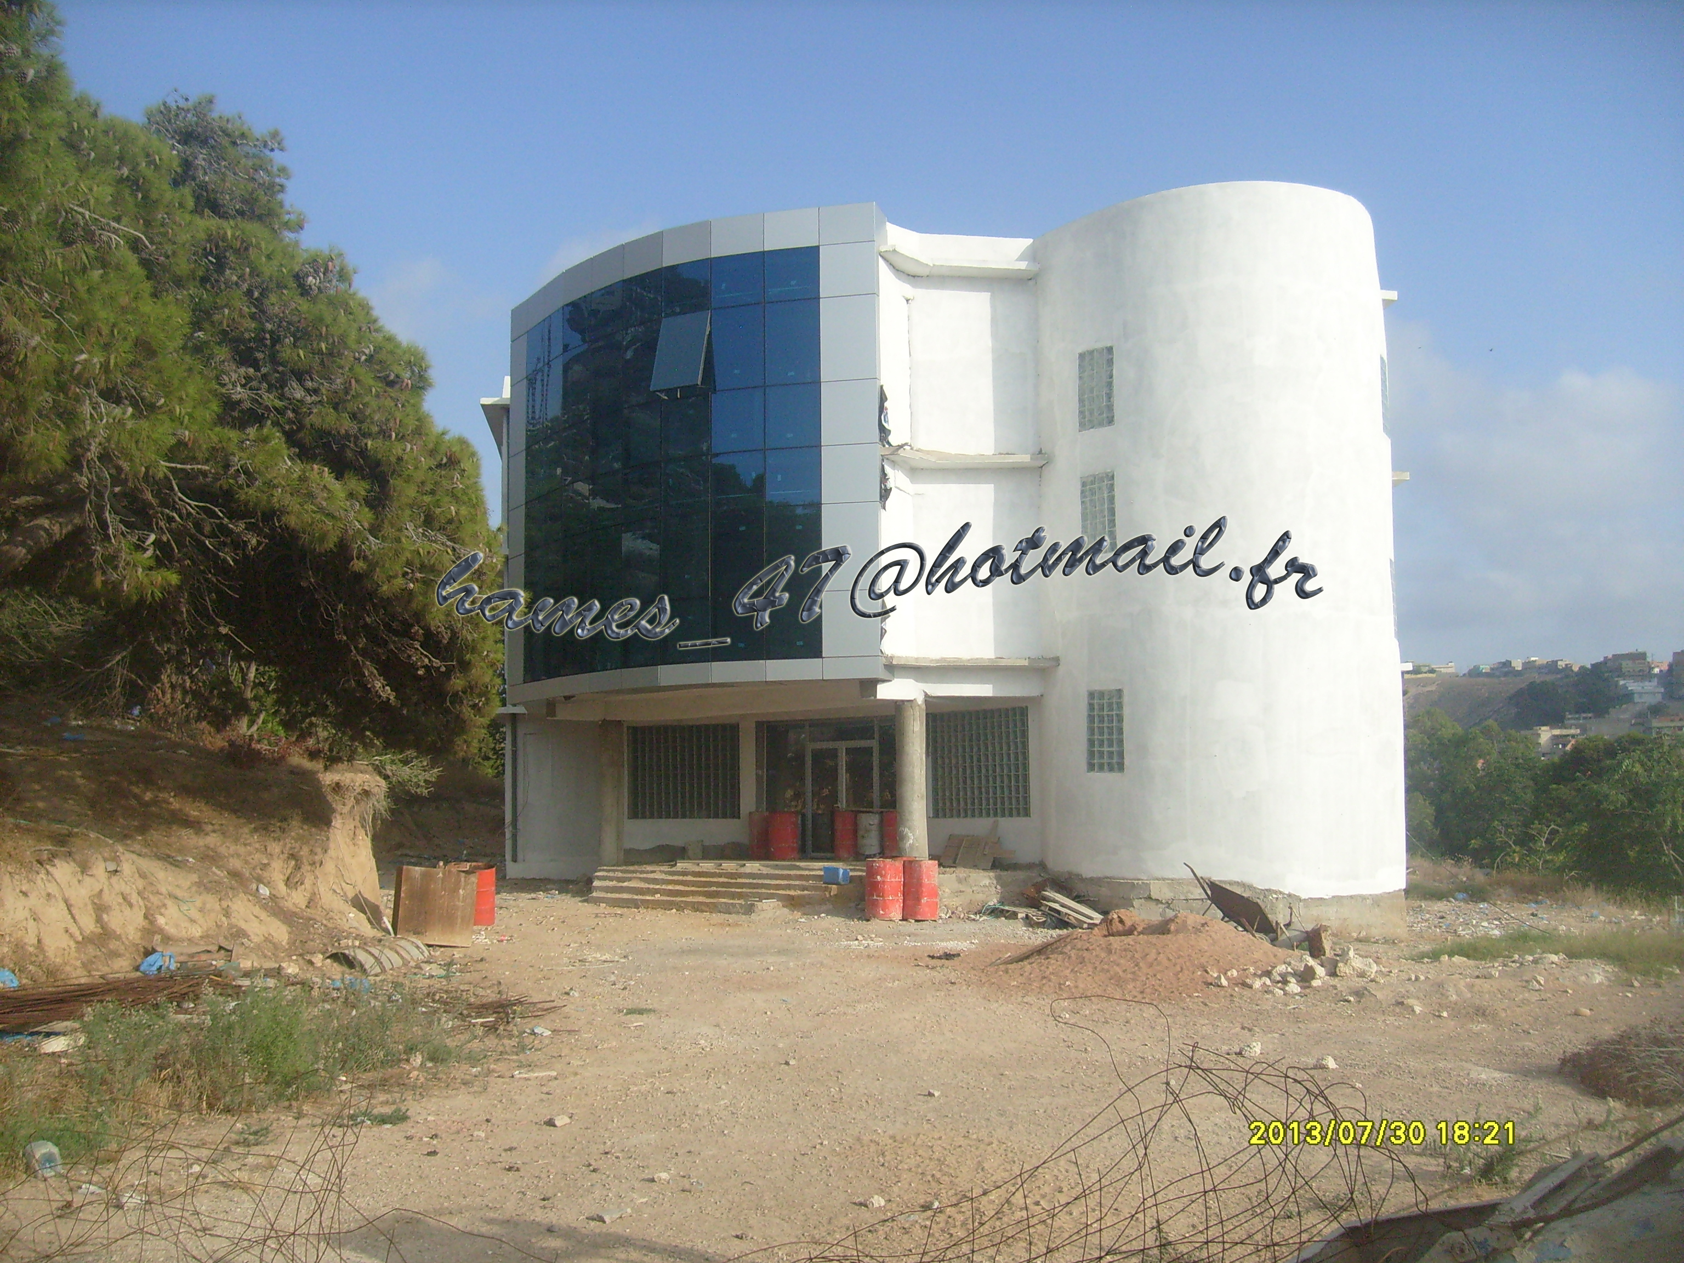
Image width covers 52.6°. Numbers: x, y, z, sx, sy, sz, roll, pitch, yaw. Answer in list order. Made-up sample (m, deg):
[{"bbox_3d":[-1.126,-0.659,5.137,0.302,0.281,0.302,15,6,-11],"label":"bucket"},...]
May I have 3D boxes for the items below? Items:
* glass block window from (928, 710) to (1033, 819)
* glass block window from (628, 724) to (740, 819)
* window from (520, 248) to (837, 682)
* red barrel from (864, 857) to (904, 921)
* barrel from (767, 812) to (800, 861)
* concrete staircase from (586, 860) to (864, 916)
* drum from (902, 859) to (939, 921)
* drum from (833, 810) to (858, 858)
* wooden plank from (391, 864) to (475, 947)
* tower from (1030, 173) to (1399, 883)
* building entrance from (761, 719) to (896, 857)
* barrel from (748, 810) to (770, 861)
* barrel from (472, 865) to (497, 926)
[{"bbox_3d":[2.520,2.480,31.800,0.120,2.020,2.650,5,-8,-39],"label":"glass block window"},{"bbox_3d":[-3.380,3.020,36.450,2.650,2.000,0.120,-3,-7,22],"label":"glass block window"},{"bbox_3d":[-3.666,-2.824,30.885,7.700,7.050,1.050,-6,-8,41],"label":"window"},{"bbox_3d":[0.645,3.915,25.700,0.590,0.880,0.590,0,-6,0],"label":"red barrel"},{"bbox_3d":[-1.113,3.923,32.670,0.585,0.880,0.585,-1,-6,0],"label":"barrel"},{"bbox_3d":[-1.913,4.393,29.401,5.400,0.750,1.600,-5,-8,38],"label":"concrete staircase"},{"bbox_3d":[1.205,3.956,26.028,0.585,0.880,0.585,-1,-6,0],"label":"drum"},{"bbox_3d":[0.137,3.856,32.173,0.585,0.880,0.585,-1,-6,0],"label":"drum"},{"bbox_3d":[-5.653,3.812,23.637,1.090,1.080,0.120,7,-24,-29],"label":"wooden plank"},{"bbox_3d":[6.780,-1.141,30.505,6.000,12.000,5.900,-2,-6,11],"label":"tower"},{"bbox_3d":[-0.194,3.084,33.511,3.500,2.750,0.300,-5,-8,38],"label":"building entrance"},{"bbox_3d":[-1.499,3.985,33.167,0.585,0.880,0.585,-1,-6,0],"label":"barrel"},{"bbox_3d":[-5.692,4.159,26.500,0.600,0.880,0.600,0,-6,0],"label":"barrel"}]

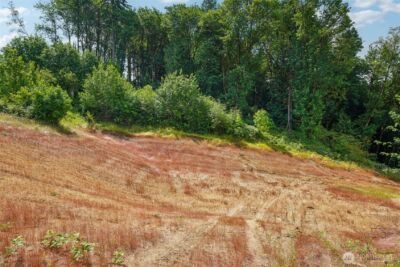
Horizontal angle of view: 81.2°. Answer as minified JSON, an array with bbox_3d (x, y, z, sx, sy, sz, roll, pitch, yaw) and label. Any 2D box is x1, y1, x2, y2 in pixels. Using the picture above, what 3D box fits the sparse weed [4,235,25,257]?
[{"bbox_3d":[-4.212,2.566,5.300,0.445,0.445,0.430,0,0,0],"label":"sparse weed"}]

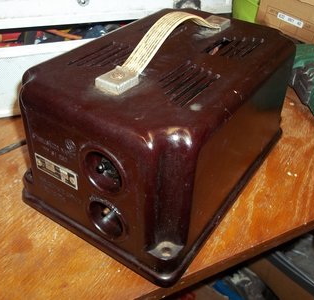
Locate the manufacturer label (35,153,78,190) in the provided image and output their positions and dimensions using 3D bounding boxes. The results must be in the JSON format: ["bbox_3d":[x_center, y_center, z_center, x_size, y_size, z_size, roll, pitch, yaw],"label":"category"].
[{"bbox_3d":[-0.100,0.021,0.367,0.059,0.020,0.002,23,38,26],"label":"manufacturer label"}]

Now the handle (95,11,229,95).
[{"bbox_3d":[0.018,-0.114,0.365,0.024,0.037,0.207,23,43,26],"label":"handle"}]

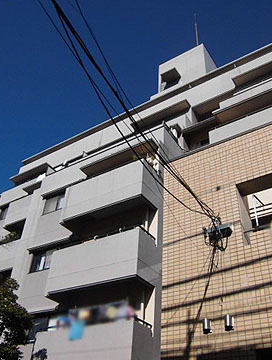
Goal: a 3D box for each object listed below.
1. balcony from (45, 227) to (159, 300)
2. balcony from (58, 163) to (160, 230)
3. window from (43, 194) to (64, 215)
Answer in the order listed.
[{"bbox_3d":[-1.178,2.976,12.028,3.780,1.530,1.150,-20,-43,28],"label":"balcony"},{"bbox_3d":[-1.018,0.736,13.701,3.780,1.530,1.150,-20,-43,28],"label":"balcony"},{"bbox_3d":[-3.581,1.014,16.384,1.600,1.080,0.150,-20,-43,28],"label":"window"}]

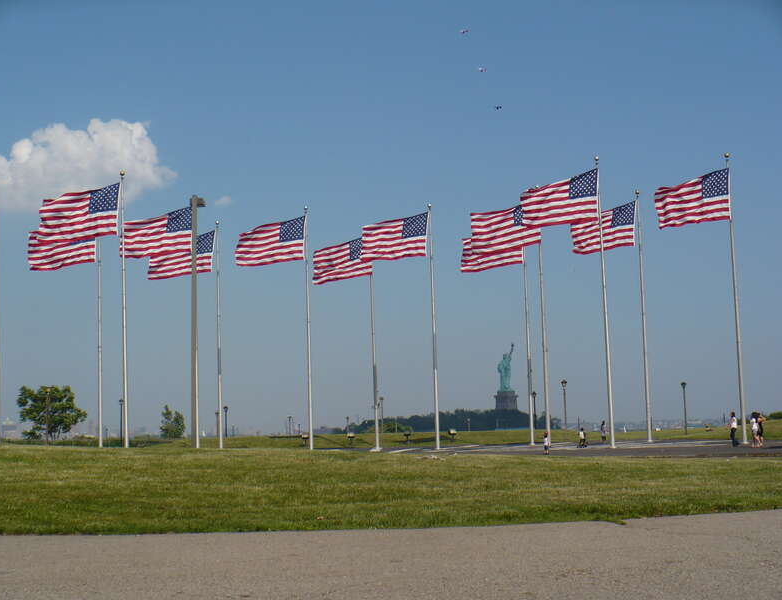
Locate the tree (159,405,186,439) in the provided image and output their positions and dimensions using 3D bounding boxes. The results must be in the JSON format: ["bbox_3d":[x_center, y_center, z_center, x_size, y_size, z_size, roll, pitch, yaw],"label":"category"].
[{"bbox_3d":[-26.262,14.664,150.000,3.200,4.300,3.100,-2,-6,0],"label":"tree"}]

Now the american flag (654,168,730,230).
[{"bbox_3d":[15.650,-5.243,64.779,4.062,3.090,0.600,-1,-6,-9],"label":"american flag"}]

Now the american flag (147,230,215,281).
[{"bbox_3d":[-13.544,-2.880,80.780,4.195,3.146,0.600,-1,-6,-9],"label":"american flag"}]

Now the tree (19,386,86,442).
[{"bbox_3d":[-25.679,8.907,94.673,5.000,4.987,4.800,-2,-6,0],"label":"tree"}]

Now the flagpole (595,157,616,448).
[{"bbox_3d":[11.834,0.025,68.893,0.270,16.200,0.270,-2,-6,0],"label":"flagpole"}]

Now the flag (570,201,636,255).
[{"bbox_3d":[13.299,-4.513,78.102,4.230,3.410,0.500,-1,-6,-7],"label":"flag"}]

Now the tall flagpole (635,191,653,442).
[{"bbox_3d":[15.164,0.970,74.642,0.280,15.200,0.280,-2,-6,0],"label":"tall flagpole"}]

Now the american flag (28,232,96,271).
[{"bbox_3d":[-20.565,-3.507,78.034,4.250,3.410,0.500,-1,-6,-7],"label":"american flag"}]

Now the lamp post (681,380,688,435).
[{"bbox_3d":[25.350,9.360,107.518,0.450,4.500,0.450,-2,-6,0],"label":"lamp post"}]

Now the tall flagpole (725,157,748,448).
[{"bbox_3d":[17.866,-0.143,64.597,0.280,15.200,0.280,-2,-6,0],"label":"tall flagpole"}]

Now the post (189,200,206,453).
[{"bbox_3d":[-7.481,0.846,48.000,0.650,9.850,0.400,-5,-7,25],"label":"post"}]

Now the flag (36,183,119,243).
[{"bbox_3d":[-16.117,-4.524,64.519,4.001,2.970,0.600,-1,-6,-9],"label":"flag"}]

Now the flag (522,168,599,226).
[{"bbox_3d":[9.176,-5.546,67.859,4.320,3.230,0.500,-1,-6,-7],"label":"flag"}]

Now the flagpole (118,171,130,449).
[{"bbox_3d":[-14.602,0.889,68.482,0.270,16.200,0.270,-2,-6,0],"label":"flagpole"}]

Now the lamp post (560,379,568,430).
[{"bbox_3d":[13.099,8.231,93.603,0.450,4.500,0.450,-2,-6,0],"label":"lamp post"}]

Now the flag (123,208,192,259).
[{"bbox_3d":[-14.818,-4.284,79.200,4.600,3.200,0.800,-3,-6,12],"label":"flag"}]

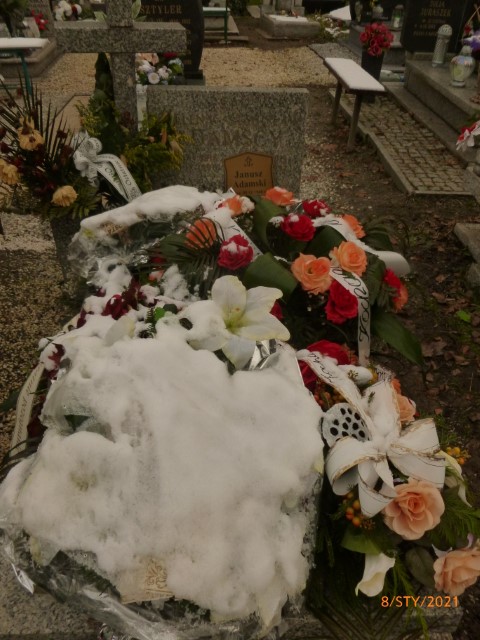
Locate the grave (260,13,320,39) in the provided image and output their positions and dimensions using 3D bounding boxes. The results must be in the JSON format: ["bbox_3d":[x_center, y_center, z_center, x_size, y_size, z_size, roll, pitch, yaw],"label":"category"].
[{"bbox_3d":[0.826,-4.754,8.300,0.760,0.270,1.200,-3,38,-4],"label":"grave"}]

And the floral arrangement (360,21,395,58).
[{"bbox_3d":[1.169,-2.393,4.400,0.290,0.290,0.280,0,38,0],"label":"floral arrangement"}]

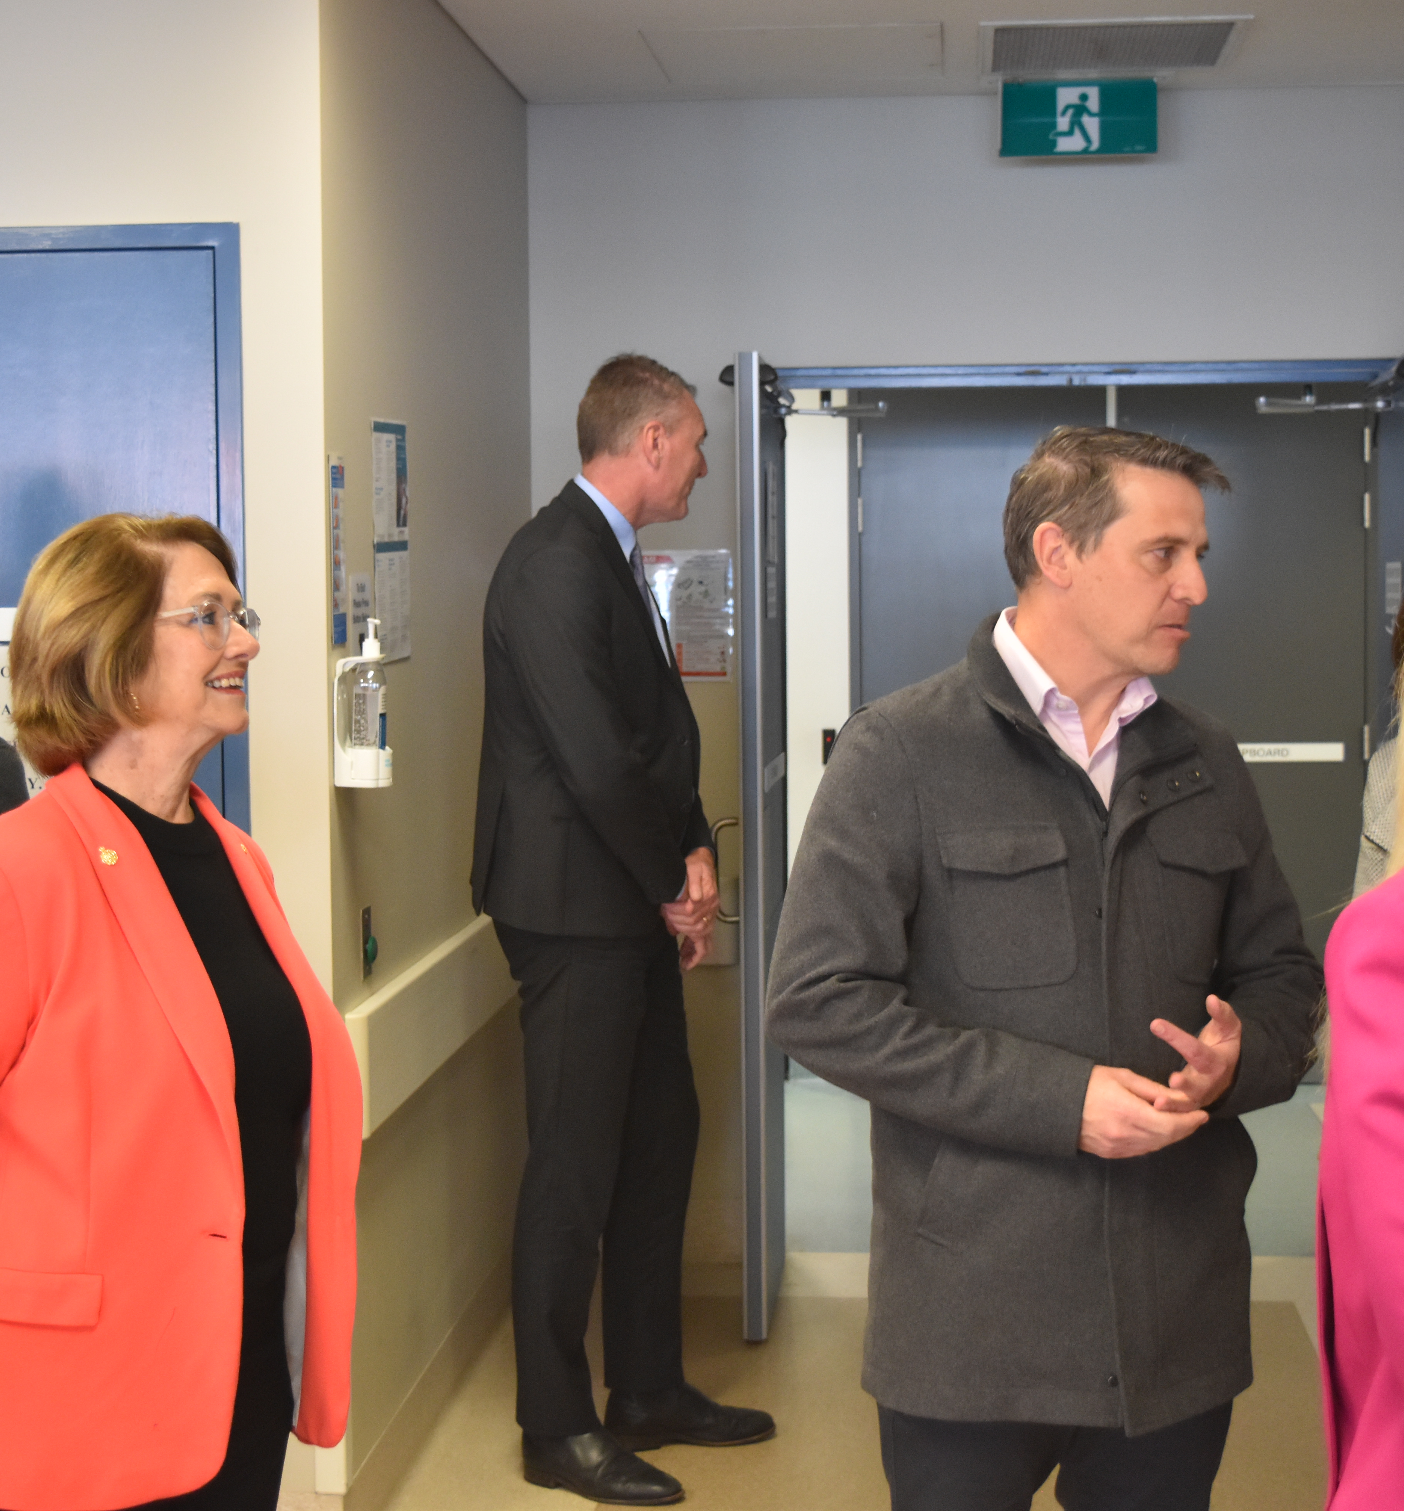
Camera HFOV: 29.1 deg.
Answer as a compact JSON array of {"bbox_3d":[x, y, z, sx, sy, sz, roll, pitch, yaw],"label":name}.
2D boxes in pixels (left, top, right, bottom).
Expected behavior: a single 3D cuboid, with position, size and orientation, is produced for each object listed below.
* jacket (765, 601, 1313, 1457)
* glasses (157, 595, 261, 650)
[{"bbox_3d":[0.353,0.267,2.790,0.570,0.815,0.380,-2,3,-19],"label":"jacket"},{"bbox_3d":[-0.520,-0.119,2.622,0.140,0.046,0.138,-8,1,18],"label":"glasses"}]

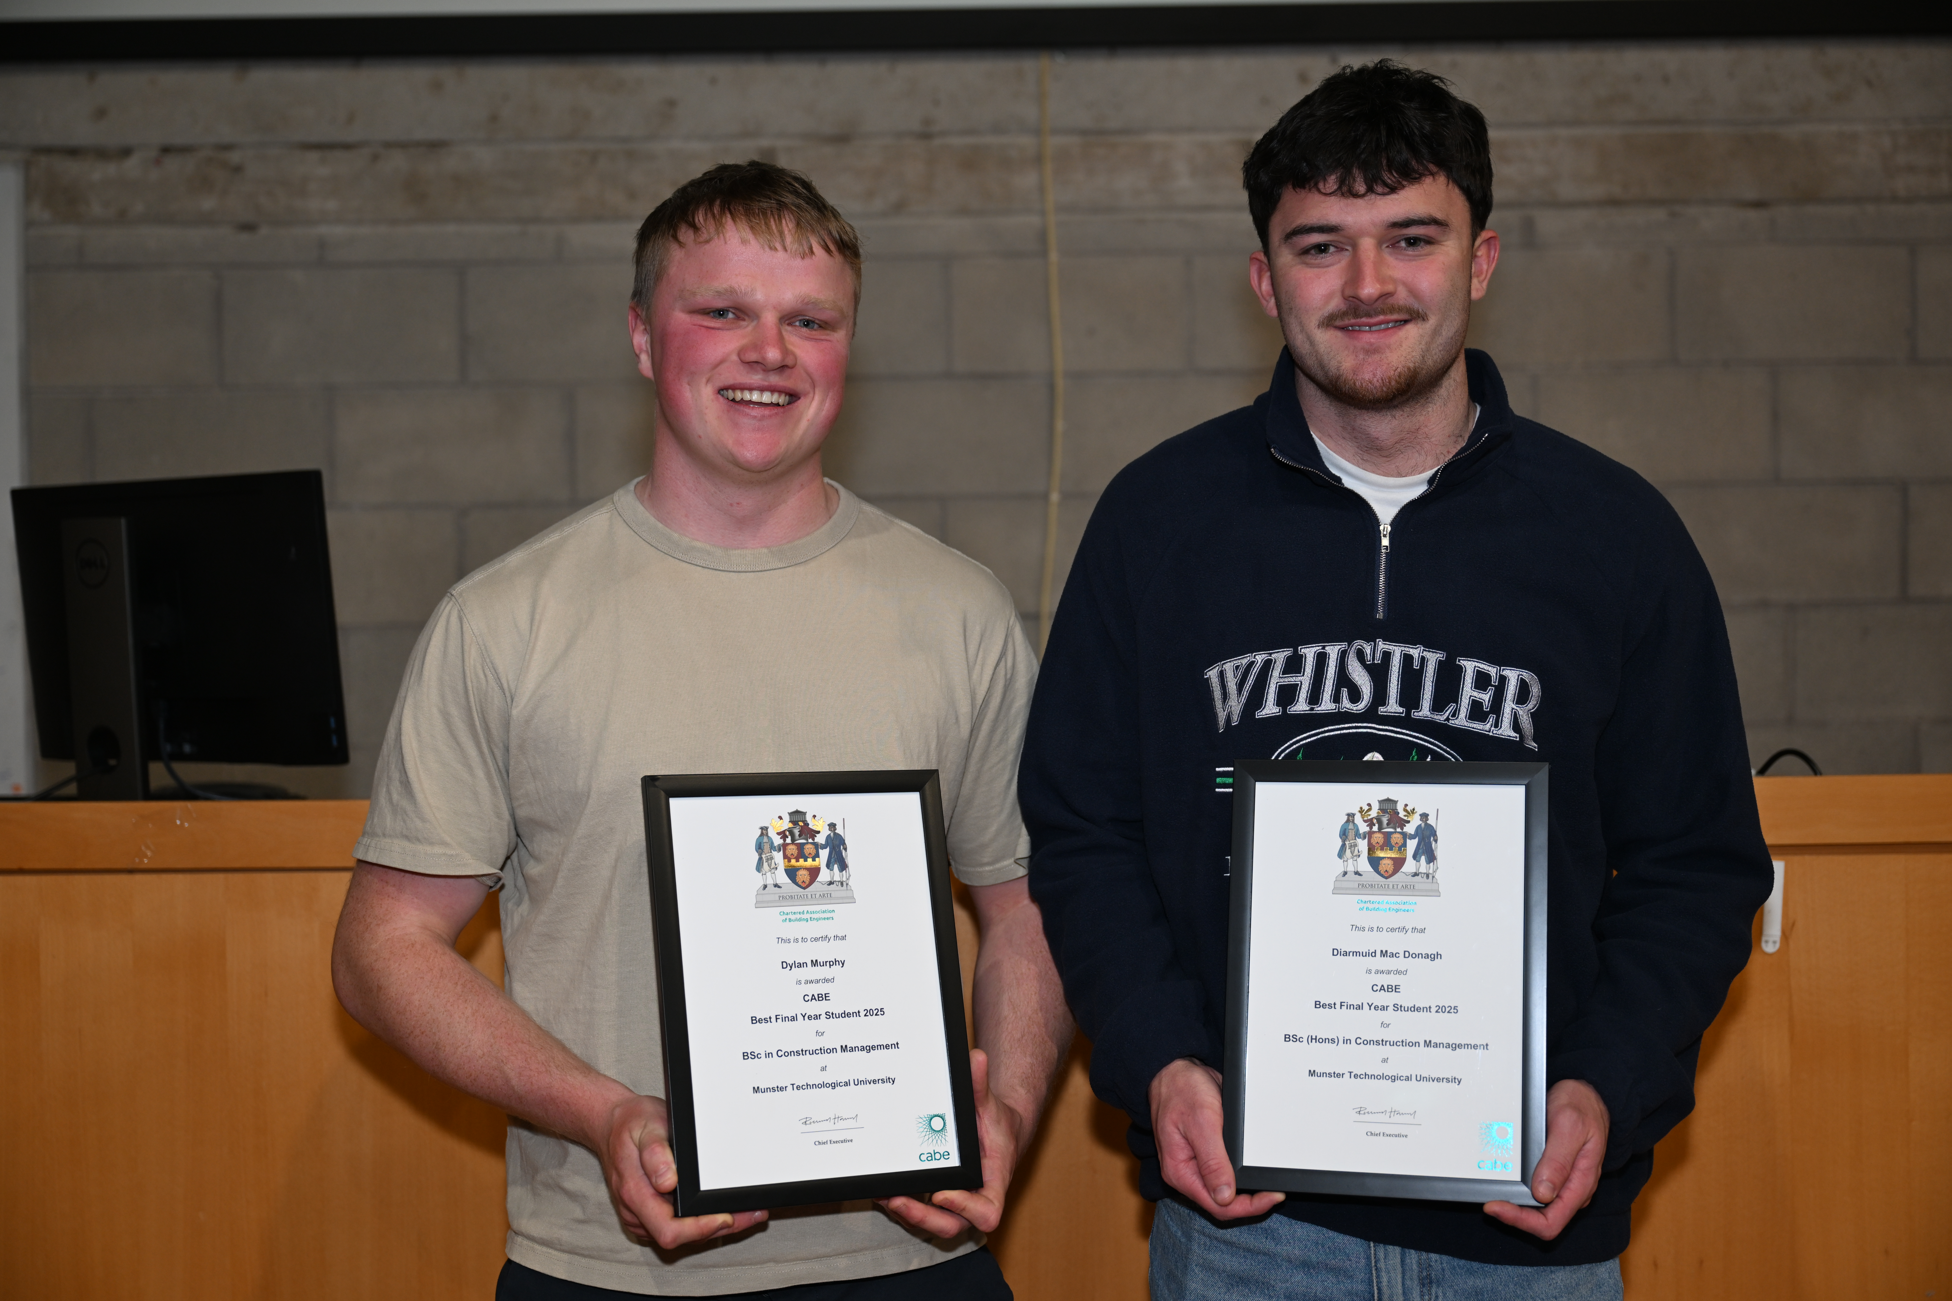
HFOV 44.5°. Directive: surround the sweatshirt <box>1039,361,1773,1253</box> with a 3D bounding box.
[{"bbox_3d":[0.338,0.117,1.915,0.600,0.720,0.310,-1,1,12],"label":"sweatshirt"}]

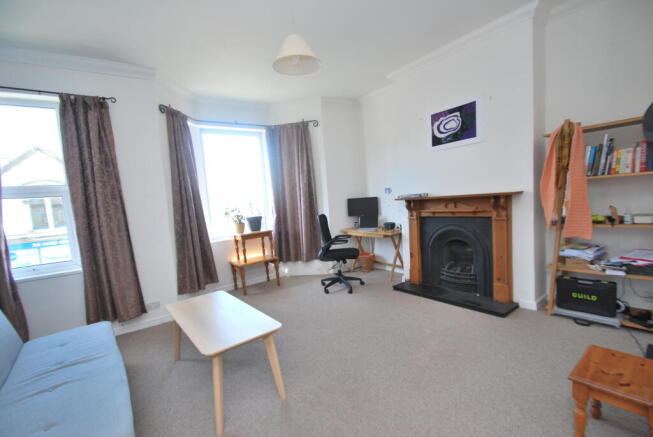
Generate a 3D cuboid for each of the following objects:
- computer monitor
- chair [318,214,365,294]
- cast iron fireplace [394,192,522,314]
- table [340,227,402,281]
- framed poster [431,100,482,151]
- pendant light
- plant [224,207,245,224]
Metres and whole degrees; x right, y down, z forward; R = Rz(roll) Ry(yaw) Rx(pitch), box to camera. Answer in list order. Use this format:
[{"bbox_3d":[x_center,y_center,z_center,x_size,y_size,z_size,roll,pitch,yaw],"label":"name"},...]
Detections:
[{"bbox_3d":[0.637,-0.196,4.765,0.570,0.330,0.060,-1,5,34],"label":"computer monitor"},{"bbox_3d":[0.225,0.488,4.083,0.640,1.076,0.620,-4,4,0],"label":"chair"},{"bbox_3d":[1.501,0.355,3.361,0.422,1.258,1.455,-8,6,-37],"label":"cast iron fireplace"},{"bbox_3d":[0.833,0.571,4.588,0.503,0.738,1.108,-8,6,-37],"label":"table"},{"bbox_3d":[1.560,-1.139,3.357,0.030,0.480,0.650,-8,6,-37],"label":"framed poster"},{"bbox_3d":[-0.225,-1.253,2.025,0.360,0.225,0.360,-4,4,0],"label":"pendant light"},{"bbox_3d":[-1.405,-0.043,4.160,0.290,0.300,0.260,-8,6,-37],"label":"plant"}]

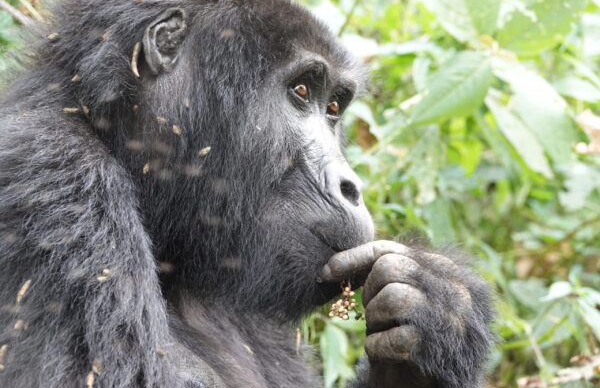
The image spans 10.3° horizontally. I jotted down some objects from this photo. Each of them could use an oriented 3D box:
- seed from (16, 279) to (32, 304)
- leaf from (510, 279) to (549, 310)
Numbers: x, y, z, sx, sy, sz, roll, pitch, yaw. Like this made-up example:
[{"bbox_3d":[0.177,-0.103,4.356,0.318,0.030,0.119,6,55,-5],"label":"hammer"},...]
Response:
[{"bbox_3d":[-0.264,0.094,3.200,0.006,0.025,0.006,32,0,0],"label":"seed"},{"bbox_3d":[0.281,0.122,4.100,0.049,0.041,0.013,0,6,0],"label":"leaf"}]

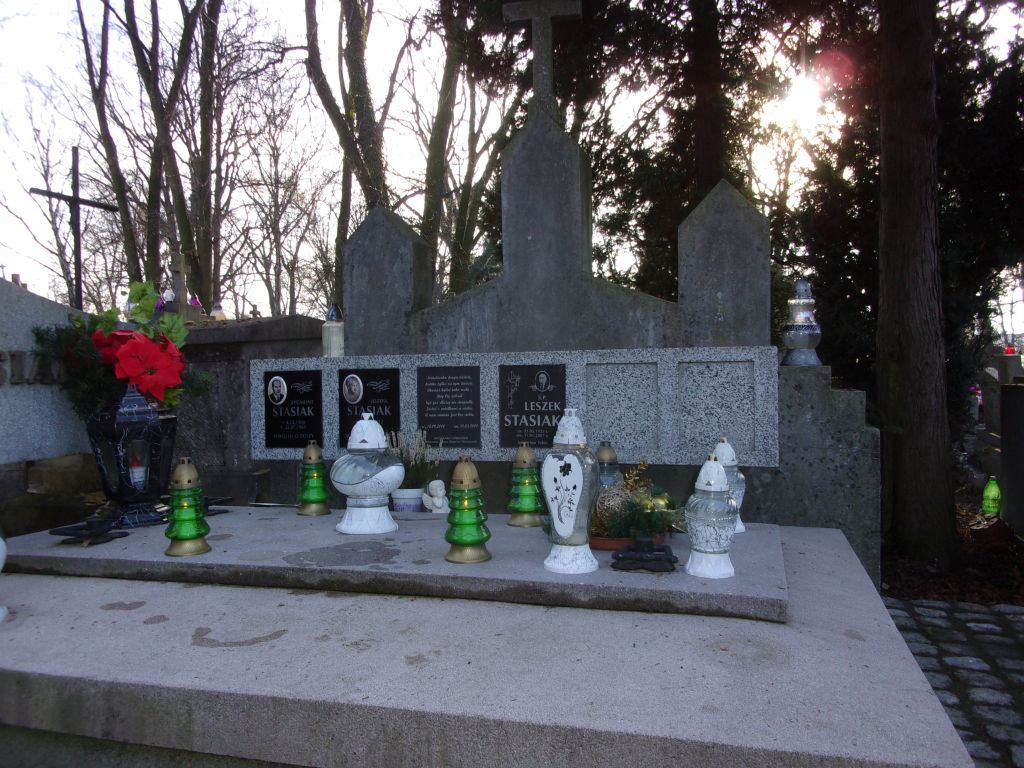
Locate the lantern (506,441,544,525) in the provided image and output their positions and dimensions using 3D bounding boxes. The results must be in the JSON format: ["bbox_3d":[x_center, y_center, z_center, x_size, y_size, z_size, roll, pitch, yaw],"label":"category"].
[{"bbox_3d":[0.040,0.313,2.613,0.117,0.258,0.117,-1,-1,0],"label":"lantern"}]

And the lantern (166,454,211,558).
[{"bbox_3d":[-0.924,0.344,2.363,0.125,0.274,0.125,-1,-1,-21],"label":"lantern"}]

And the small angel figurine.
[{"bbox_3d":[-0.281,0.421,3.107,0.080,0.119,0.095,-1,-1,44],"label":"small angel figurine"}]

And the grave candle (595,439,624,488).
[{"bbox_3d":[0.308,0.327,2.667,0.116,0.283,0.116,-1,-1,6],"label":"grave candle"}]

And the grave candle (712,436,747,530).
[{"bbox_3d":[0.672,0.317,2.617,0.124,0.293,0.124,-1,-1,14],"label":"grave candle"}]

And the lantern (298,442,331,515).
[{"bbox_3d":[-0.697,0.328,2.916,0.119,0.257,0.119,-1,-1,17],"label":"lantern"}]

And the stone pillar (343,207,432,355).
[{"bbox_3d":[-0.482,-0.398,3.247,0.298,0.575,0.174,-1,-1,17],"label":"stone pillar"}]

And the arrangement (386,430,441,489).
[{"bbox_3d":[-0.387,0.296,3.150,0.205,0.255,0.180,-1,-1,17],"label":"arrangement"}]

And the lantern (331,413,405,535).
[{"bbox_3d":[-0.479,0.288,2.739,0.239,0.382,0.239,-1,-1,-10],"label":"lantern"}]

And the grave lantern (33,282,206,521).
[{"bbox_3d":[-1.325,0.060,2.790,0.530,0.770,0.380,0,-1,-27],"label":"grave lantern"}]

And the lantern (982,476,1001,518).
[{"bbox_3d":[3.124,0.735,5.402,0.117,0.271,0.117,-1,-1,17],"label":"lantern"}]

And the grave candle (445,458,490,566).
[{"bbox_3d":[-0.119,0.332,2.226,0.125,0.275,0.125,-1,-1,-3],"label":"grave candle"}]

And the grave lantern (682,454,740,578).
[{"bbox_3d":[0.478,0.314,2.009,0.124,0.290,0.124,-1,-1,13],"label":"grave lantern"}]

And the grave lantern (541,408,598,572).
[{"bbox_3d":[0.134,0.244,1.949,0.138,0.376,0.138,-1,-1,0],"label":"grave lantern"}]

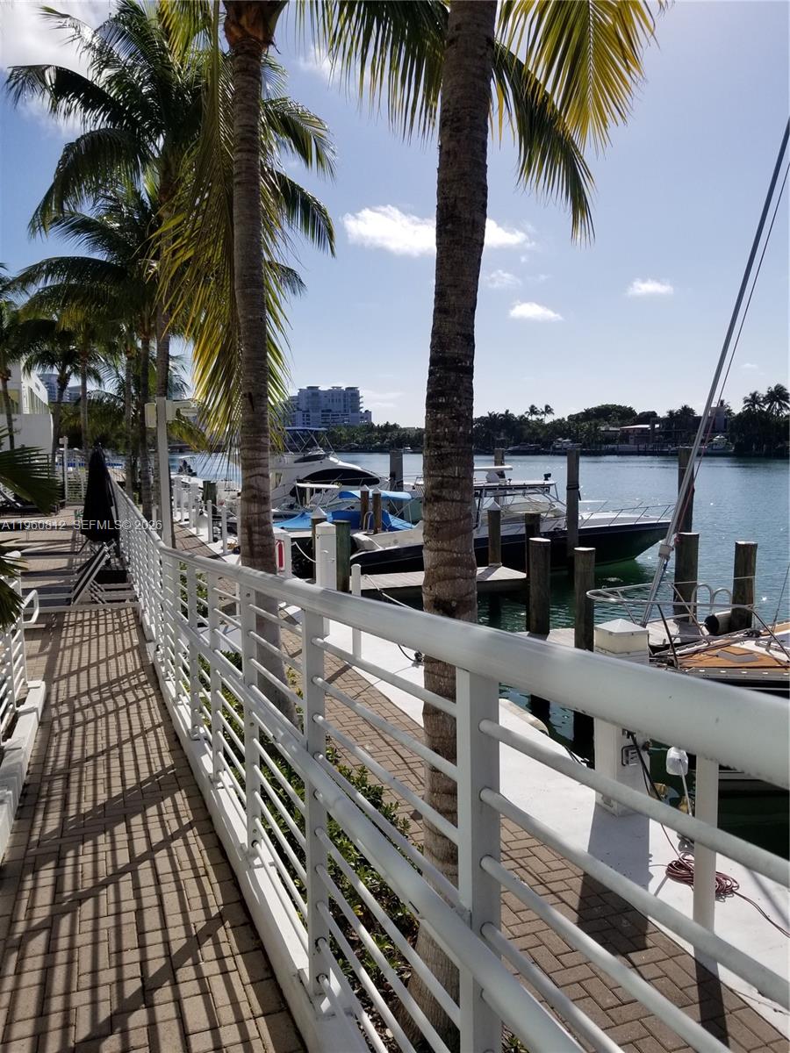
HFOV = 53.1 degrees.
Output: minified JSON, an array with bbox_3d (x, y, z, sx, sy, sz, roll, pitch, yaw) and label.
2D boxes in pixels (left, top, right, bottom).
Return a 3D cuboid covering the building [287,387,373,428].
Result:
[{"bbox_3d":[-40.843,-68.521,500.908,51.000,39.000,26.000,-1,6,-5],"label":"building"}]

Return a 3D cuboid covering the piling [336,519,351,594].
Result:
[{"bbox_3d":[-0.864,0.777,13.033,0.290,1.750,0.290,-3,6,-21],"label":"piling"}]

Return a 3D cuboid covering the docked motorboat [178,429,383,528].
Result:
[{"bbox_3d":[-4.644,-2.503,36.162,9.600,4.000,3.400,-3,6,-21],"label":"docked motorboat"}]

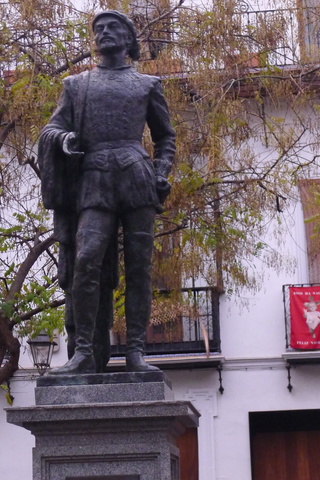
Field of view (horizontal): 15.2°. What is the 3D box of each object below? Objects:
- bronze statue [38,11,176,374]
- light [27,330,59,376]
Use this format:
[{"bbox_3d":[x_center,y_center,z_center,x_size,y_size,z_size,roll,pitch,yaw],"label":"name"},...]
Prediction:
[{"bbox_3d":[-0.323,-0.311,7.250,0.820,2.220,0.700,-3,-11,5],"label":"bronze statue"},{"bbox_3d":[-1.827,1.763,18.802,0.450,0.710,0.450,-3,-11,6],"label":"light"}]

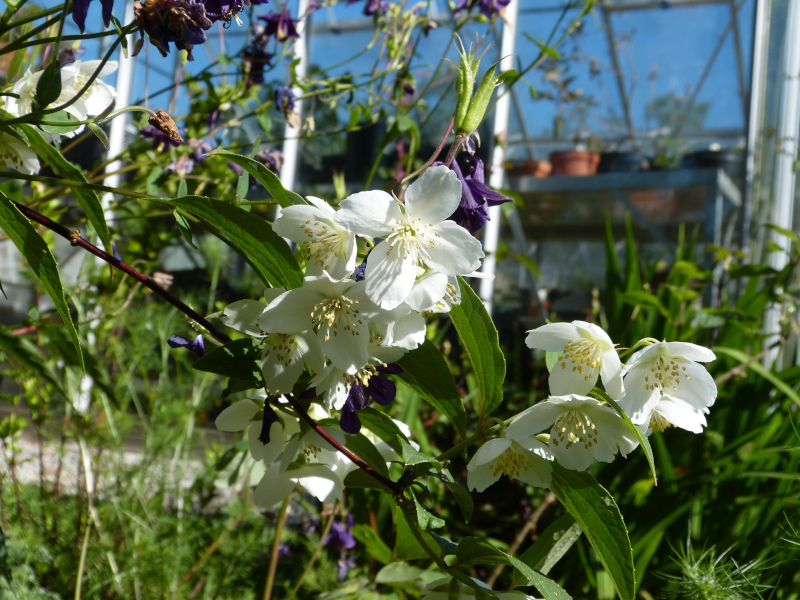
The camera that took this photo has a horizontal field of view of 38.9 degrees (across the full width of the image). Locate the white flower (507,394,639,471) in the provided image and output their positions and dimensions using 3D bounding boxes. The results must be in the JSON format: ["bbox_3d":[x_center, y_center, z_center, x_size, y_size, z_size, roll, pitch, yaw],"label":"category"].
[{"bbox_3d":[0.066,0.050,0.430,0.050,0.033,0.026,2,30,-3],"label":"white flower"}]

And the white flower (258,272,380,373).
[{"bbox_3d":[-0.029,0.009,0.425,0.048,0.040,0.025,2,27,2],"label":"white flower"}]

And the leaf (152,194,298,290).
[{"bbox_3d":[-0.060,-0.021,0.400,0.057,0.020,0.011,30,-49,-10],"label":"leaf"}]

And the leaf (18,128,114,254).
[{"bbox_3d":[-0.122,-0.038,0.412,0.014,0.066,0.009,-18,-21,-50],"label":"leaf"}]

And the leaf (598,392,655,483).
[{"bbox_3d":[0.085,0.052,0.425,0.010,0.042,0.011,-38,-19,18],"label":"leaf"}]

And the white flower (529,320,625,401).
[{"bbox_3d":[0.063,0.021,0.400,0.033,0.028,0.021,1,21,32],"label":"white flower"}]

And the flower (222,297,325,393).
[{"bbox_3d":[-0.048,0.017,0.437,0.040,0.036,0.026,4,28,18],"label":"flower"}]

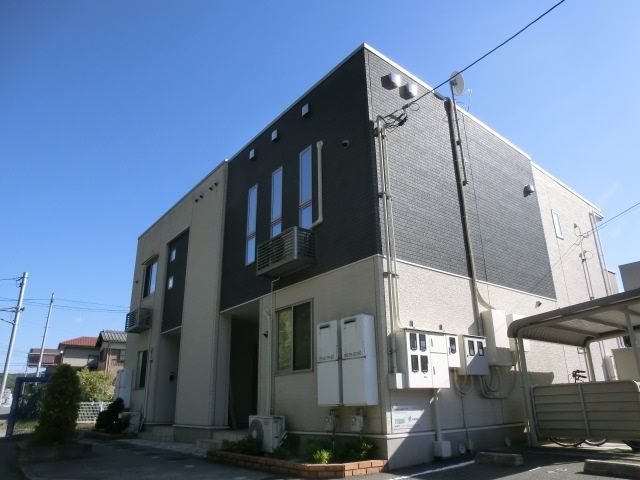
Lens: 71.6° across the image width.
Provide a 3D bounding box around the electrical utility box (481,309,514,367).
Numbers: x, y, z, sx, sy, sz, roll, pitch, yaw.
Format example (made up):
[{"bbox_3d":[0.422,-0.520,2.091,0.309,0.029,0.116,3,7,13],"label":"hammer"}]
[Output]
[{"bbox_3d":[3.154,1.751,7.913,0.480,0.940,0.200,14,-25,-36],"label":"electrical utility box"}]

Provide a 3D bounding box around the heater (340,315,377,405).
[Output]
[{"bbox_3d":[0.559,1.716,6.323,0.235,1.210,0.490,14,-25,-36],"label":"heater"}]

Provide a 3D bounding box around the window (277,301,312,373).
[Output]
[{"bbox_3d":[-0.492,1.821,8.153,0.120,1.240,1.186,15,-25,-37],"label":"window"}]

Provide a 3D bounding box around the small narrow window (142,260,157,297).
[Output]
[{"bbox_3d":[-5.809,1.343,15.213,0.100,1.200,1.200,14,-25,-36],"label":"small narrow window"}]

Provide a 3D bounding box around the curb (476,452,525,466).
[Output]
[{"bbox_3d":[2.527,3.104,6.272,0.150,0.120,0.630,15,-25,-37],"label":"curb"}]

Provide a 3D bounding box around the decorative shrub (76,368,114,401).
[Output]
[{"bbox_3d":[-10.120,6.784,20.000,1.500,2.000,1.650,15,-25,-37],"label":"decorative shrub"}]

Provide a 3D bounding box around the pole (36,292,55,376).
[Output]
[{"bbox_3d":[-12.942,5.483,20.577,0.180,6.175,0.180,15,-25,-37],"label":"pole"}]

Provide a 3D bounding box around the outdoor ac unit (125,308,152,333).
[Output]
[{"bbox_3d":[-5.958,2.653,14.667,0.450,0.640,1.200,15,-25,-37],"label":"outdoor ac unit"}]

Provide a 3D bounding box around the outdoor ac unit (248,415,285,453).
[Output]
[{"bbox_3d":[-0.903,3.233,7.443,0.280,0.530,0.760,14,-25,-36],"label":"outdoor ac unit"}]

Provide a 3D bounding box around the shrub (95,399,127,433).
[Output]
[{"bbox_3d":[-6.556,5.492,13.885,0.800,1.020,0.850,15,-25,-37],"label":"shrub"}]

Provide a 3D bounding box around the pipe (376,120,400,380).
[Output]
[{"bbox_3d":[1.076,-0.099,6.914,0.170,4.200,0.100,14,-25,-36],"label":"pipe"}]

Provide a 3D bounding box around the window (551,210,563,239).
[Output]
[{"bbox_3d":[6.046,-0.375,11.293,0.370,0.740,0.100,14,-25,-36],"label":"window"}]

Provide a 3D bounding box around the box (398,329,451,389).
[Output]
[{"bbox_3d":[1.601,1.858,6.826,0.970,0.810,0.200,15,-25,-37],"label":"box"}]

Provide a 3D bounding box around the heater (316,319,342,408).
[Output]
[{"bbox_3d":[0.217,1.955,7.015,0.240,1.240,0.508,15,-25,-37],"label":"heater"}]

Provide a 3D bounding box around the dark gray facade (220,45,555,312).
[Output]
[{"bbox_3d":[1.635,-0.330,11.468,6.353,4.235,5.263,15,-25,-37],"label":"dark gray facade"}]

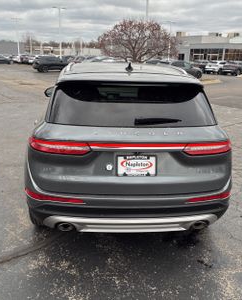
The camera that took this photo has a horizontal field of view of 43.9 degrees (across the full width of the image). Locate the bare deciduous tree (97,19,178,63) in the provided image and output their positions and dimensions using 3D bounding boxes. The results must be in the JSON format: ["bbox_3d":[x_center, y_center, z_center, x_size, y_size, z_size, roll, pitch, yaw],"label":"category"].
[{"bbox_3d":[1.613,-9.607,28.500,7.500,4.950,7.400,2,17,0],"label":"bare deciduous tree"}]

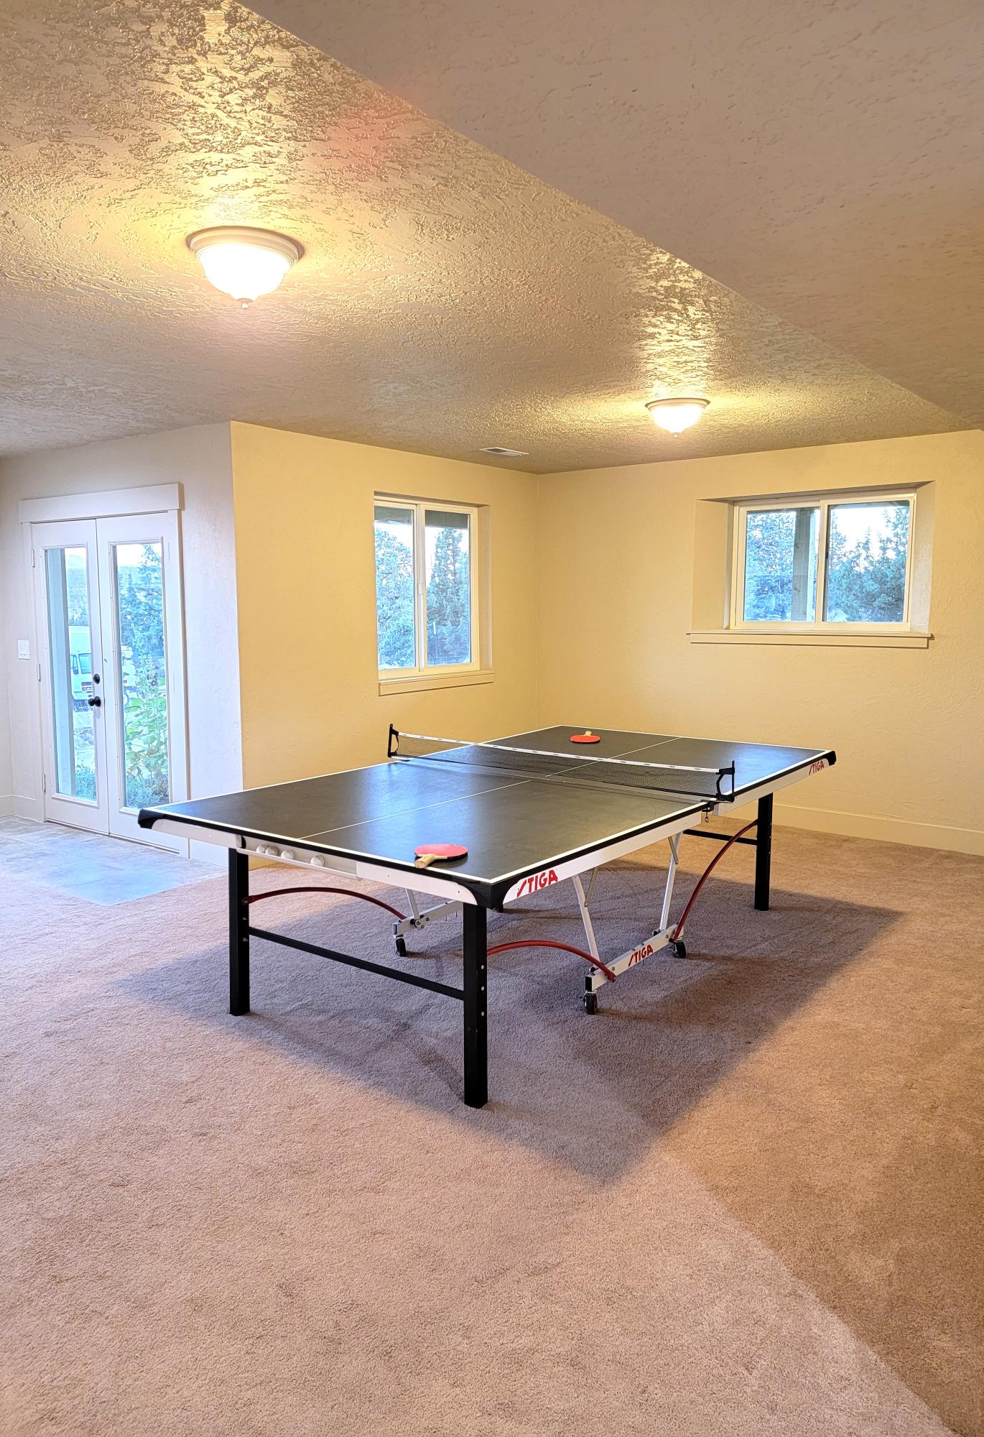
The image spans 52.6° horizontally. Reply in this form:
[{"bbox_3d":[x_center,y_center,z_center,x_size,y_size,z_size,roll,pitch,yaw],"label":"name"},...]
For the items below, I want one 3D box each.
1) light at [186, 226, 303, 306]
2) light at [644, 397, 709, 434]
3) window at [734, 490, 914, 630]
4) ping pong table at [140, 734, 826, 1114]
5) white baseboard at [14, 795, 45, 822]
[{"bbox_3d":[-0.638,-1.148,2.599,0.304,0.157,0.304,0,7,0],"label":"light"},{"bbox_3d":[0.883,-1.416,4.739,0.309,0.155,0.309,5,9,36],"label":"light"},{"bbox_3d":[2.179,-1.024,6.612,1.194,0.891,0.101,5,9,36],"label":"window"},{"bbox_3d":[0.204,0.564,4.247,1.690,0.916,2.803,5,9,36],"label":"ping pong table"},{"bbox_3d":[-3.143,0.622,6.747,0.360,0.145,0.018,5,9,35],"label":"white baseboard"}]

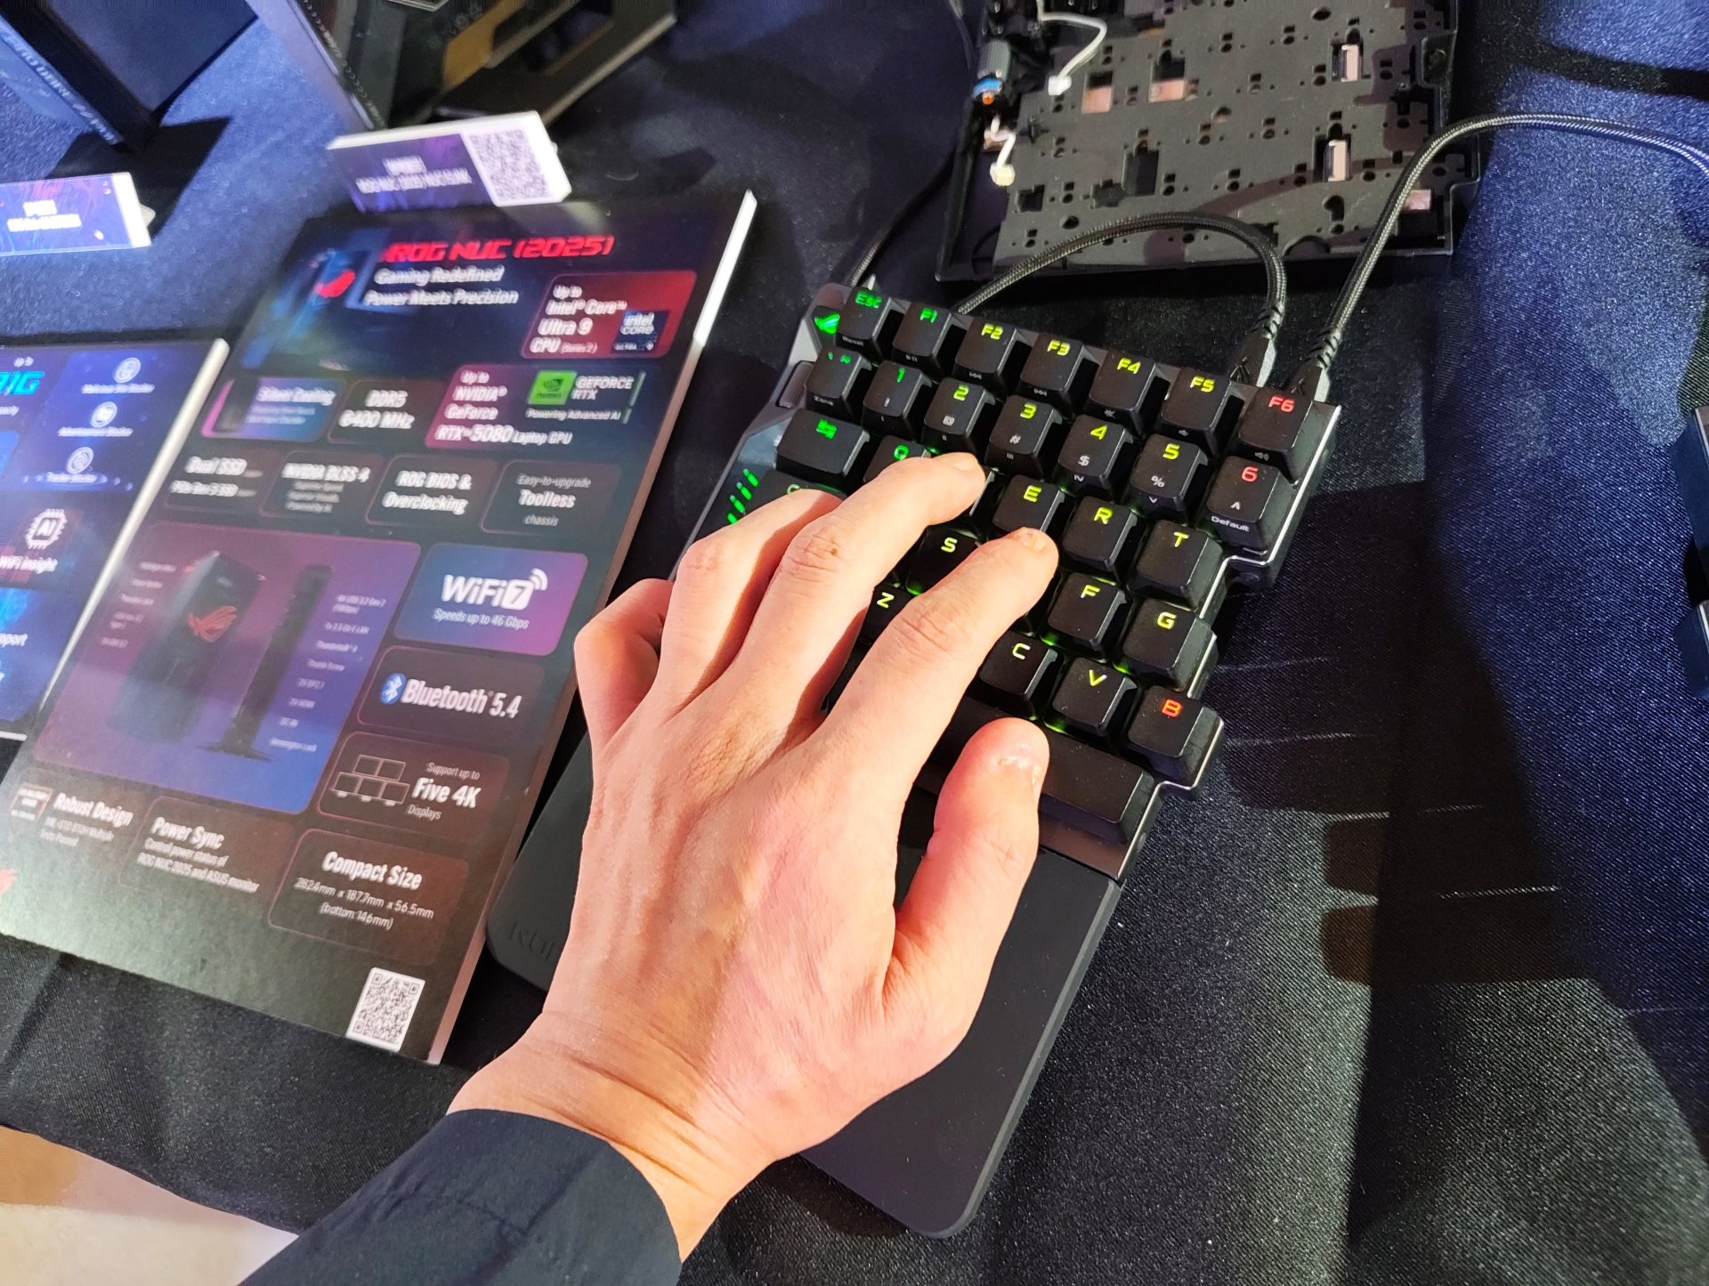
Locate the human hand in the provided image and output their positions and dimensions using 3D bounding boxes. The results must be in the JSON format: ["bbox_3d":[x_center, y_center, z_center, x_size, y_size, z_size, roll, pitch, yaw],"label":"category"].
[{"bbox_3d":[-0.020,0.038,0.284,0.124,0.048,0.197,29,87,26],"label":"human hand"}]

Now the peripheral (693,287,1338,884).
[{"bbox_3d":[0.028,-0.025,0.314,0.157,0.032,0.128,22,82,25],"label":"peripheral"}]

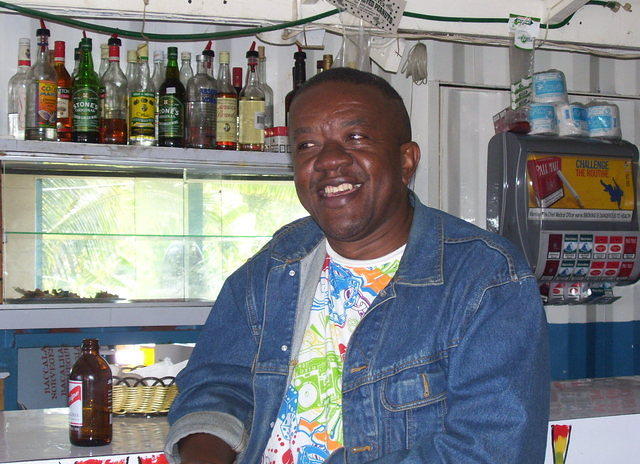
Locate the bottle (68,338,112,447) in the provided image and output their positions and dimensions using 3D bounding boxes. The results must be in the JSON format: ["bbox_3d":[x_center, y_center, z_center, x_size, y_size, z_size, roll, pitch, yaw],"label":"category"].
[{"bbox_3d":[-0.352,0.246,1.990,0.065,0.162,0.065,1,-2,-26],"label":"bottle"}]

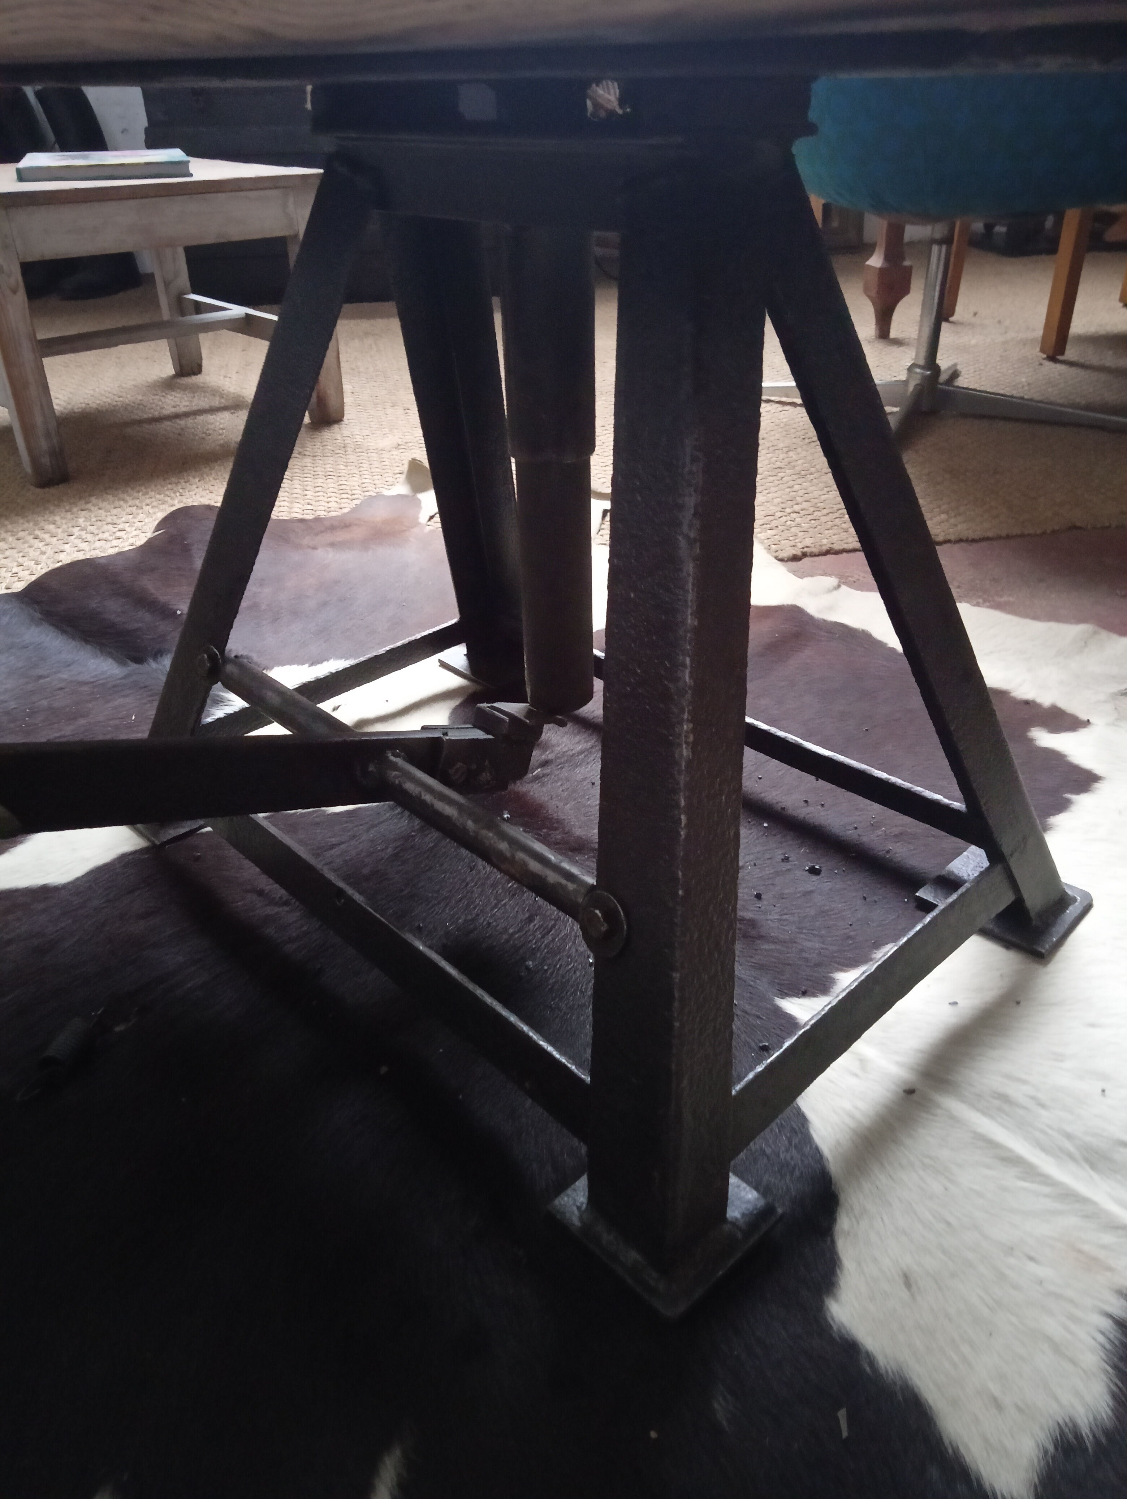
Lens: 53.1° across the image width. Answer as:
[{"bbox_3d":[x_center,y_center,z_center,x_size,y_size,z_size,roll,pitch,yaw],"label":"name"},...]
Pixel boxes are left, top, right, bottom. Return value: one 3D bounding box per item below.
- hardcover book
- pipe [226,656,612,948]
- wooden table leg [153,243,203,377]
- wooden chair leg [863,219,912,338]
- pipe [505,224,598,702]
[{"bbox_3d":[-0.761,-0.975,1.881,0.254,0.021,0.319,-13,33,-20],"label":"hardcover book"},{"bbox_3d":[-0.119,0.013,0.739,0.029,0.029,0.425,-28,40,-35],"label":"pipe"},{"bbox_3d":[-0.803,-0.962,2.297,0.050,0.373,0.050,-25,39,-35],"label":"wooden table leg"},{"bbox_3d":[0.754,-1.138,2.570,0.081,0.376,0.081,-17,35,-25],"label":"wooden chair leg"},{"bbox_3d":[-0.005,-0.188,0.751,0.056,0.361,0.056,-1,32,1],"label":"pipe"}]

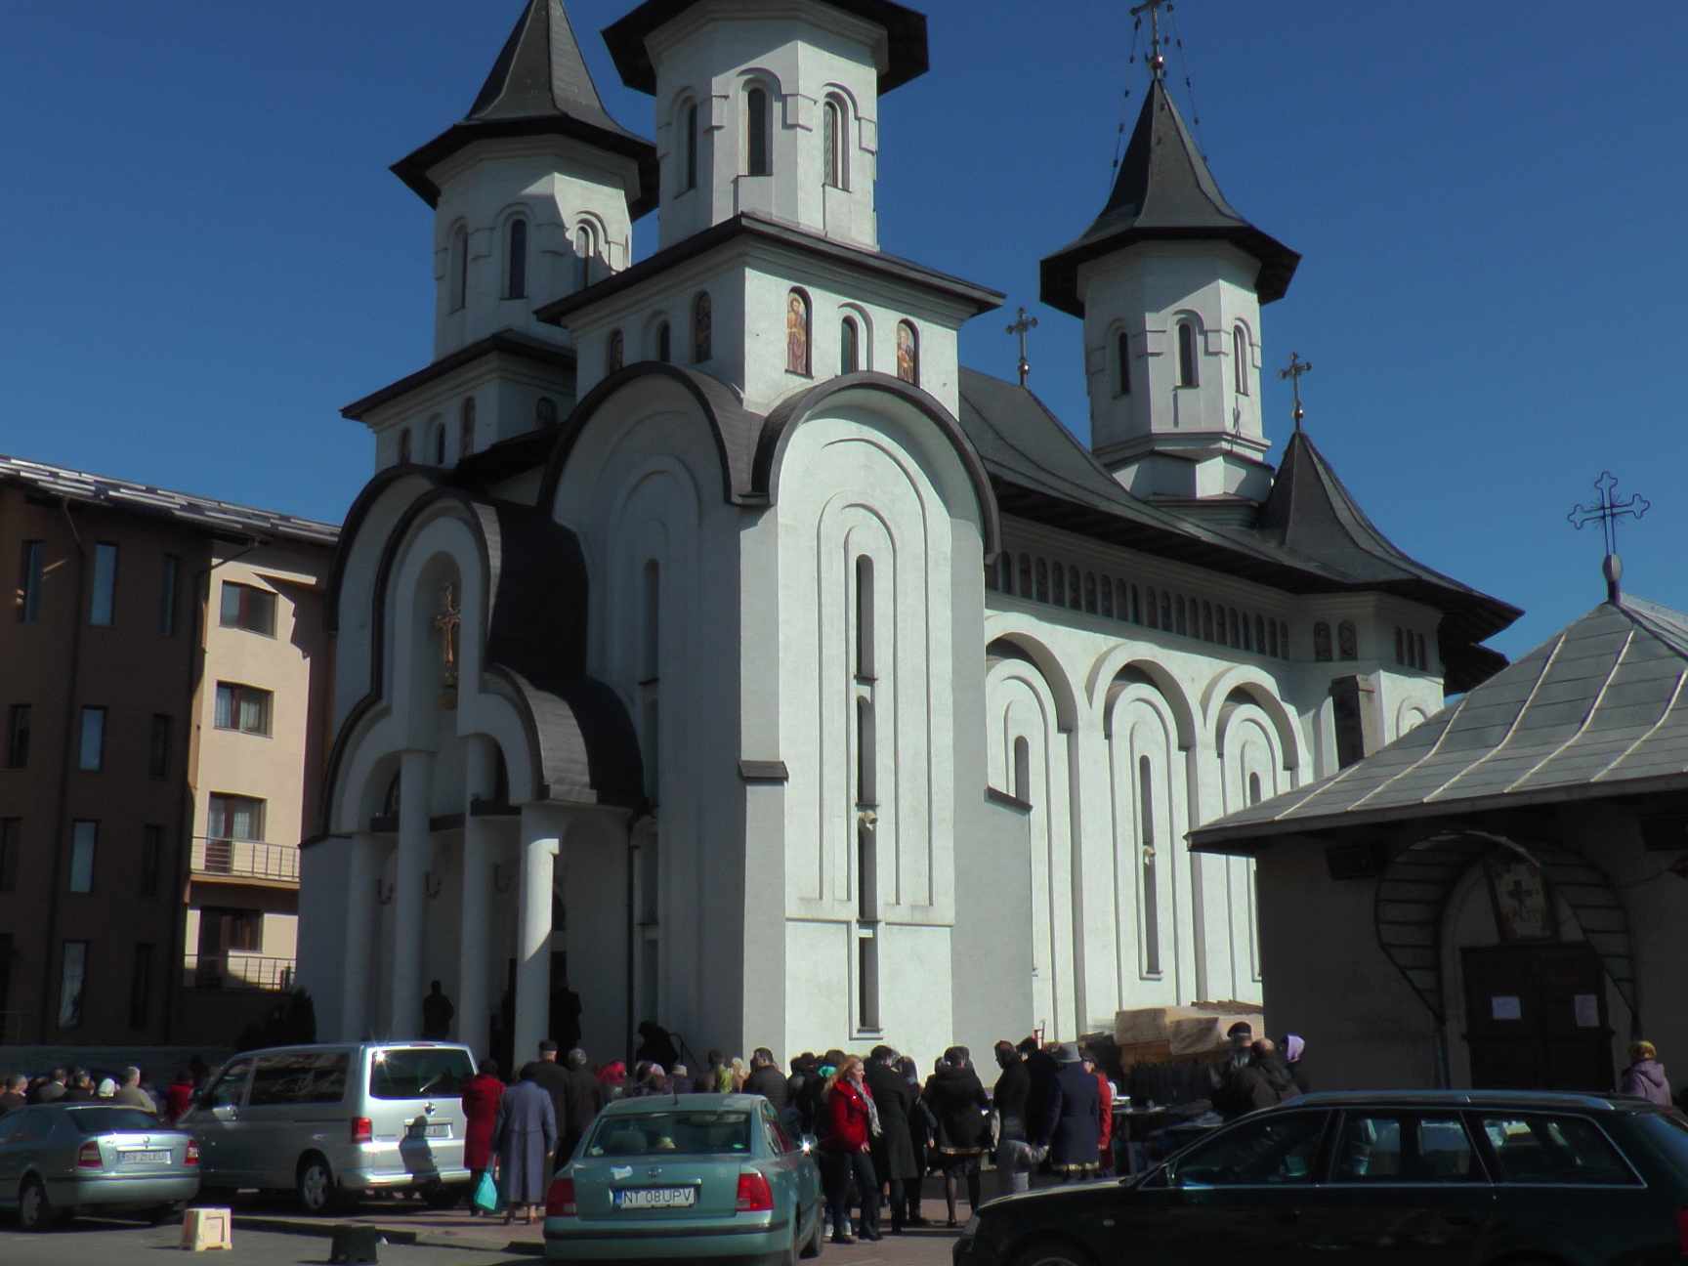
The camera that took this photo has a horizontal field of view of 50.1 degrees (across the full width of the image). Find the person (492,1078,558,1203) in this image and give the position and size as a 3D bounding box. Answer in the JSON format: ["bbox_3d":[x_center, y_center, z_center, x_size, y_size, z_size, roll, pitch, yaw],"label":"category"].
[{"bbox_3d":[-3.323,5.288,18.710,0.600,1.615,0.420,-1,-12,3],"label":"person"}]

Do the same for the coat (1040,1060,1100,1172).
[{"bbox_3d":[2.266,4.820,17.984,0.580,1.106,0.420,-2,-12,6],"label":"coat"}]

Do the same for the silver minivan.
[{"bbox_3d":[-6.717,6.270,23.099,4.900,1.970,1.920,-12,-17,42],"label":"silver minivan"}]

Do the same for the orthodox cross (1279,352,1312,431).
[{"bbox_3d":[12.774,-6.858,51.105,0.960,2.200,0.200,-11,-16,41],"label":"orthodox cross"}]

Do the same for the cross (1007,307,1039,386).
[{"bbox_3d":[4.775,-7.606,48.038,1.000,2.200,0.200,-11,-16,41],"label":"cross"}]

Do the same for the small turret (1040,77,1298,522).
[{"bbox_3d":[8.985,-9.046,49.598,6.900,13.500,6.900,9,-15,-37],"label":"small turret"}]

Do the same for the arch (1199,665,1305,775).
[{"bbox_3d":[9.444,2.067,42.604,0.500,2.420,4.450,-11,-16,41],"label":"arch"}]

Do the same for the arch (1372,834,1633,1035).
[{"bbox_3d":[5.856,2.627,16.111,0.850,1.712,1.948,9,-15,-36],"label":"arch"}]

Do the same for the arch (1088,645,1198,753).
[{"bbox_3d":[6.177,1.339,37.887,3.050,2.100,0.450,9,-15,-37],"label":"arch"}]

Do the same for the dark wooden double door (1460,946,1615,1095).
[{"bbox_3d":[6.267,3.866,16.274,0.150,2.100,1.477,9,-15,-36],"label":"dark wooden double door"}]

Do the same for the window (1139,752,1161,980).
[{"bbox_3d":[6.599,4.993,39.011,0.250,4.790,0.463,-11,-16,41],"label":"window"}]

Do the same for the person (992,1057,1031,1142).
[{"bbox_3d":[1.658,4.924,17.758,0.360,1.757,0.500,-4,-13,14],"label":"person"}]

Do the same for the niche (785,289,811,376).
[{"bbox_3d":[-0.924,-5.604,33.792,0.200,1.630,0.630,-11,-16,39],"label":"niche"}]

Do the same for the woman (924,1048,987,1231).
[{"bbox_3d":[1.081,4.873,17.463,0.600,1.675,0.420,-1,-12,3],"label":"woman"}]

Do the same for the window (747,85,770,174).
[{"bbox_3d":[-1.689,-9.878,35.548,0.500,1.920,0.220,0,-12,-1],"label":"window"}]

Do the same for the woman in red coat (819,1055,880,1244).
[{"bbox_3d":[0.057,4.761,16.670,0.420,1.667,0.480,-7,-14,30],"label":"woman in red coat"}]

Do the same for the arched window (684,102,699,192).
[{"bbox_3d":[-2.941,-9.368,34.816,0.200,1.811,0.520,9,-15,-37],"label":"arched window"}]

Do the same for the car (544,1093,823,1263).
[{"bbox_3d":[-1.055,4.309,13.977,1.740,1.460,4.670,-1,-12,3],"label":"car"}]

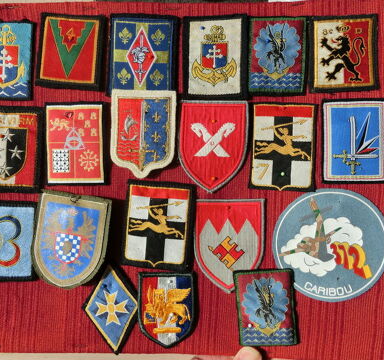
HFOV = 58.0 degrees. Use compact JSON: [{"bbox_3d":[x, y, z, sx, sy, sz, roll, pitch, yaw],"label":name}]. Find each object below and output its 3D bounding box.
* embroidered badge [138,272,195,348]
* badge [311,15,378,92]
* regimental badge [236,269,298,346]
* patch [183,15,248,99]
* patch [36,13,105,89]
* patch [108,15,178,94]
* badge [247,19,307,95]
[{"bbox_3d":[-0.021,0.112,0.298,0.049,0.004,0.065,-2,89,2],"label":"embroidered badge"},{"bbox_3d":[0.130,-0.108,0.298,0.058,0.004,0.066,-1,89,2],"label":"badge"},{"bbox_3d":[0.065,0.112,0.301,0.051,0.004,0.065,-3,88,1],"label":"regimental badge"},{"bbox_3d":[0.019,-0.107,0.301,0.060,0.004,0.073,1,89,2],"label":"patch"},{"bbox_3d":[-0.109,-0.116,0.310,0.059,0.004,0.067,4,89,1],"label":"patch"},{"bbox_3d":[-0.042,-0.107,0.303,0.065,0.004,0.071,1,89,2],"label":"patch"},{"bbox_3d":[0.077,-0.110,0.306,0.052,0.004,0.070,1,89,1],"label":"badge"}]

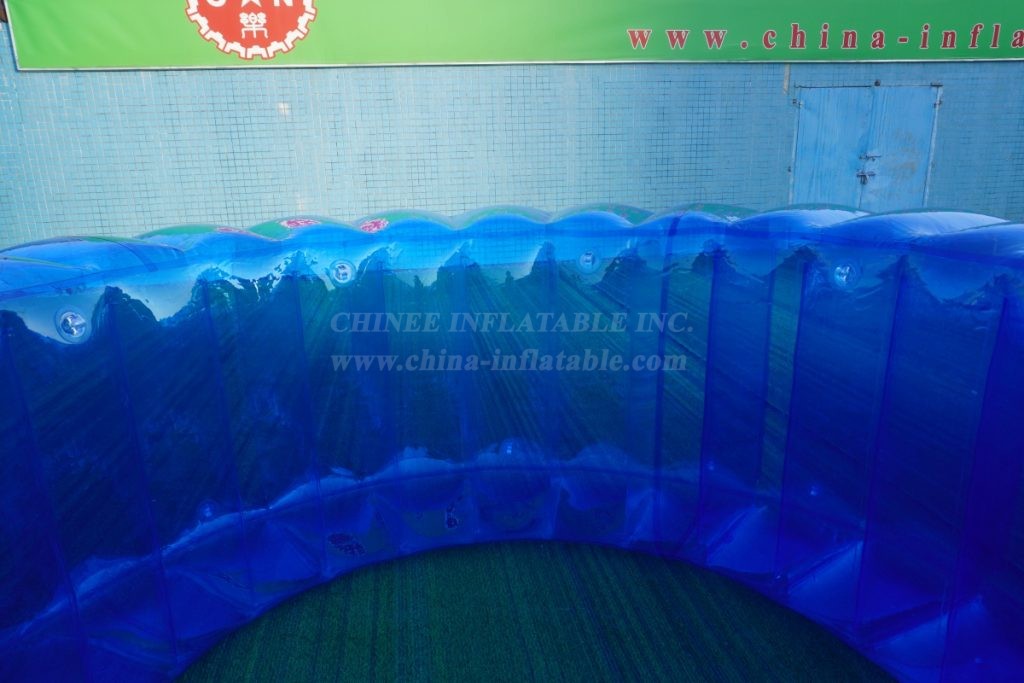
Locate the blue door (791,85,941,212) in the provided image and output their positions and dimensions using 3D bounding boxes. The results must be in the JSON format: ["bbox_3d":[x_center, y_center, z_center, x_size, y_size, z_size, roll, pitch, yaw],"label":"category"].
[{"bbox_3d":[4.675,-2.324,9.106,2.048,2.027,0.080,-4,15,-9],"label":"blue door"}]

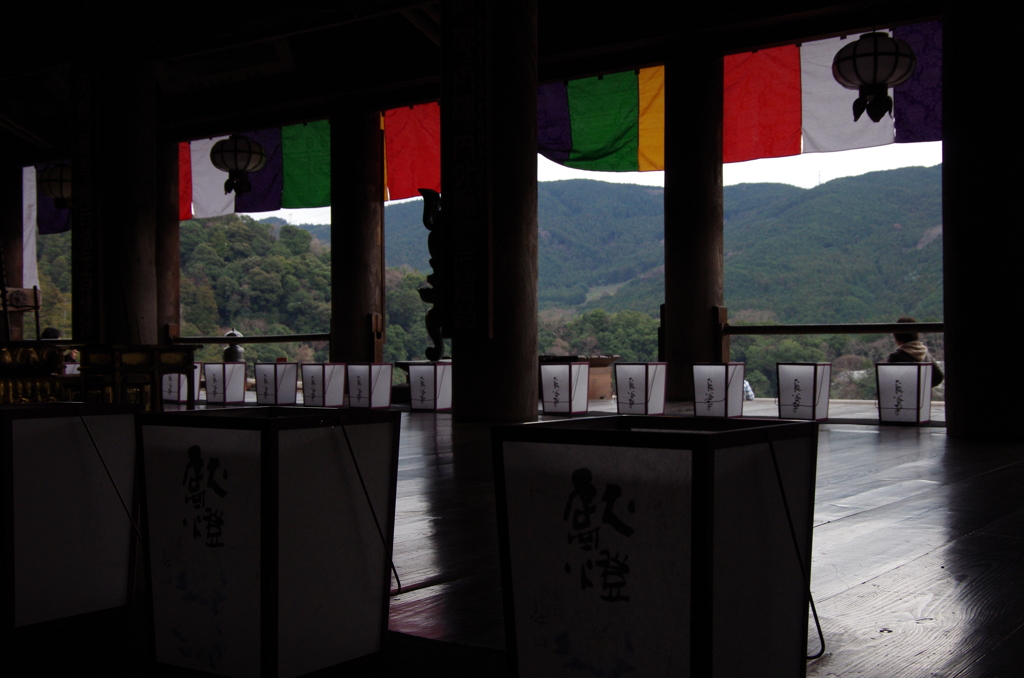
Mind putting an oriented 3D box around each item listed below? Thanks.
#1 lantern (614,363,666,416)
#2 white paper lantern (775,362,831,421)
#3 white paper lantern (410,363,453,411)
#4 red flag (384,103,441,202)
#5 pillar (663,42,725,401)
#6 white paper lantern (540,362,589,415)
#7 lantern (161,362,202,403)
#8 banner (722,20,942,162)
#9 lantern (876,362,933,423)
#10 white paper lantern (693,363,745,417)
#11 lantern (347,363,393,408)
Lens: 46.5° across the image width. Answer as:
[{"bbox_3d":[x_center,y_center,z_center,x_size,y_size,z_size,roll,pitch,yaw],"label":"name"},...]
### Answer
[{"bbox_3d":[0.911,0.355,8.382,0.264,0.355,0.264,-1,-1,38],"label":"lantern"},{"bbox_3d":[1.878,0.341,7.656,0.264,0.355,0.264,-1,-1,36],"label":"white paper lantern"},{"bbox_3d":[-0.611,0.373,9.224,0.264,0.355,0.264,-1,-1,35],"label":"white paper lantern"},{"bbox_3d":[-1.047,-1.990,12.688,0.756,0.969,0.057,-1,-1,35],"label":"red flag"},{"bbox_3d":[1.597,-1.048,10.579,0.525,3.195,0.525,0,-1,0],"label":"pillar"},{"bbox_3d":[0.388,0.361,8.645,0.264,0.355,0.264,-1,-1,36],"label":"white paper lantern"},{"bbox_3d":[-3.098,0.410,11.190,0.264,0.355,0.264,-1,-1,37],"label":"lantern"},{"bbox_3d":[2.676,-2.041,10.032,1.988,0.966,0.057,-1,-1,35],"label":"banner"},{"bbox_3d":[2.394,0.333,7.258,0.264,0.355,0.264,-1,-1,36],"label":"lantern"},{"bbox_3d":[1.389,0.347,7.992,0.264,0.355,0.264,-1,-1,37],"label":"white paper lantern"},{"bbox_3d":[-1.141,0.381,9.610,0.264,0.355,0.264,-1,-1,37],"label":"lantern"}]

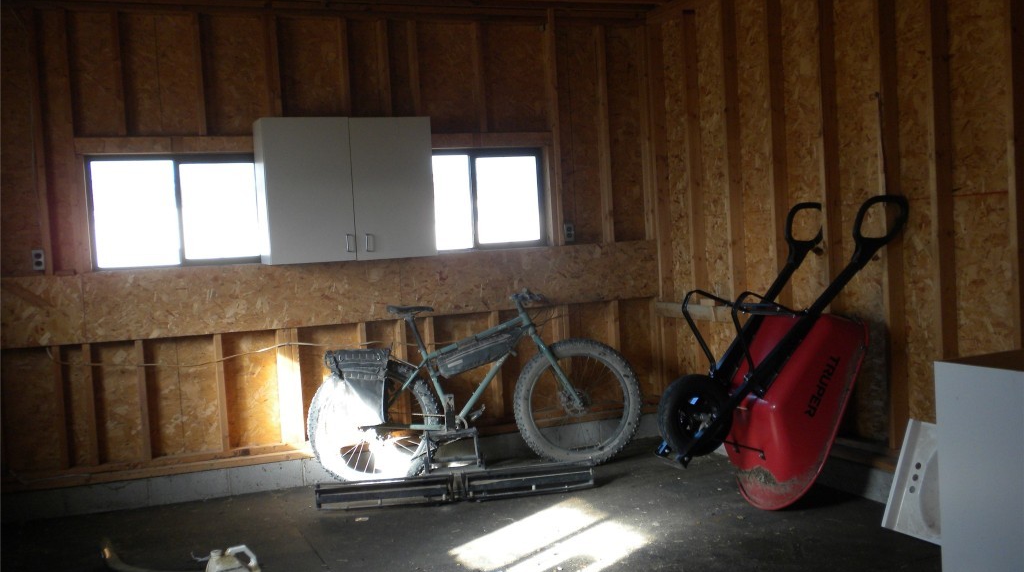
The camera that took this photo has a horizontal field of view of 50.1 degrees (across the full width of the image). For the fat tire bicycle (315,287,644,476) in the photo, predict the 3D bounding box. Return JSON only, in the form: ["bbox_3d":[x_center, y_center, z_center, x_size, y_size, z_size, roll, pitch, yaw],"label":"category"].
[{"bbox_3d":[-0.195,0.556,6.069,1.870,1.035,0.700,-4,2,-13],"label":"fat tire bicycle"}]

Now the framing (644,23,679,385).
[{"bbox_3d":[0.953,-0.444,6.889,0.089,2.406,0.038,-4,3,-22],"label":"framing"}]

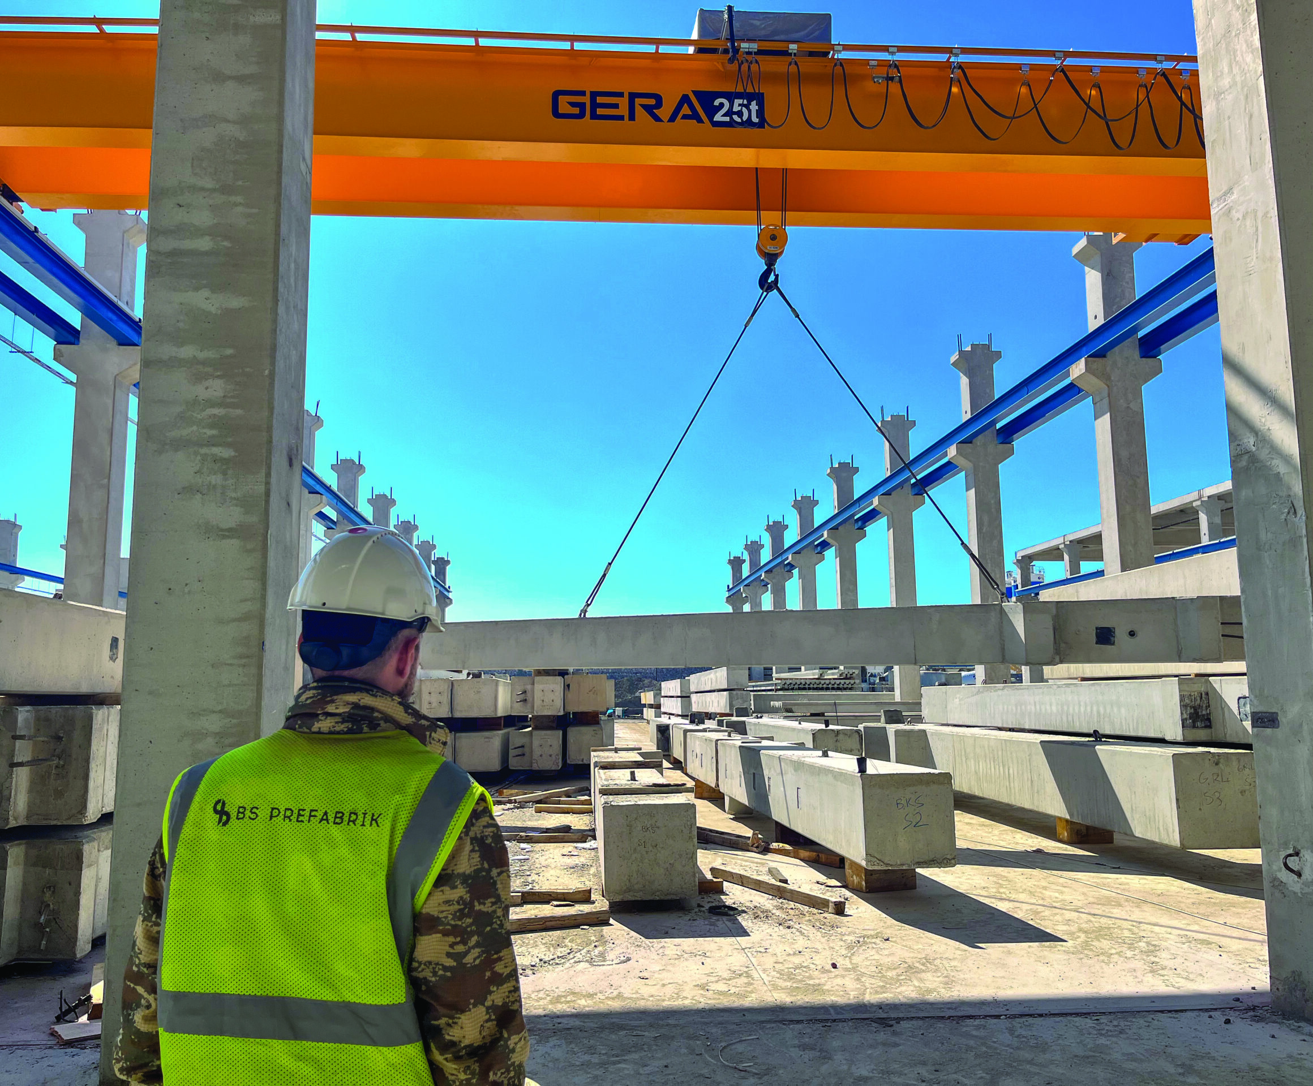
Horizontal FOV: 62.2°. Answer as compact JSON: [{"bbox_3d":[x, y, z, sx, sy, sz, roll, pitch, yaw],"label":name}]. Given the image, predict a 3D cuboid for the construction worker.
[{"bbox_3d":[-0.481,0.878,1.582,0.600,1.813,0.460,-4,-9,25],"label":"construction worker"}]

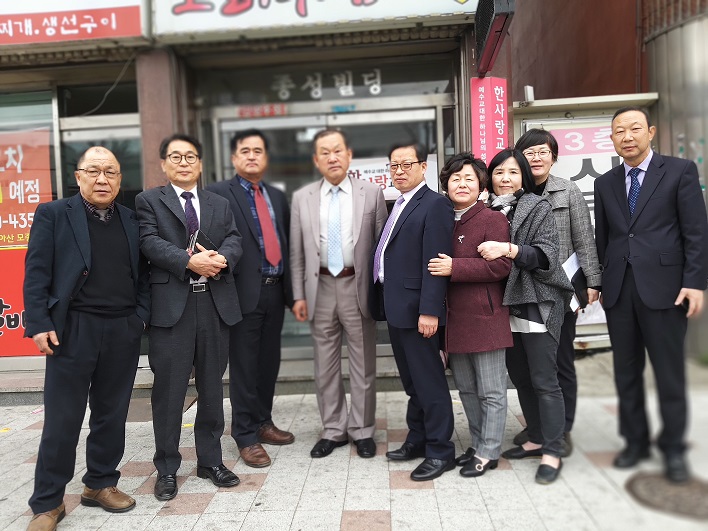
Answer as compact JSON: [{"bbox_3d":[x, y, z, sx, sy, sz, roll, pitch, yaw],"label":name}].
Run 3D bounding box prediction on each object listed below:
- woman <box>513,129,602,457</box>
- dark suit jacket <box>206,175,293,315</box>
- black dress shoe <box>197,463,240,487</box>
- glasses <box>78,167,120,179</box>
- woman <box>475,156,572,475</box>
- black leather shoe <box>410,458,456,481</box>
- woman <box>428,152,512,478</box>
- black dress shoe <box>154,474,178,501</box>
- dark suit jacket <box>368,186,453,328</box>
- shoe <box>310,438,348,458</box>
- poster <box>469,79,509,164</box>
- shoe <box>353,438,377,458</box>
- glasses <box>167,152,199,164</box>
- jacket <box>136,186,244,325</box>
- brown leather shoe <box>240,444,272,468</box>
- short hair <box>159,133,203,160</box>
[{"bbox_3d":[1.044,0.124,2.913,0.500,1.670,0.360,-1,3,20],"label":"woman"},{"bbox_3d":[-0.591,-0.111,3.062,0.470,0.760,0.280,-4,3,-24],"label":"dark suit jacket"},{"bbox_3d":[-0.676,0.996,2.742,0.295,0.110,0.105,0,3,43],"label":"black dress shoe"},{"bbox_3d":[-1.078,-0.396,2.348,0.148,0.047,0.145,-4,3,-26],"label":"glasses"},{"bbox_3d":[0.838,0.204,2.704,0.490,1.560,0.420,0,3,41],"label":"woman"},{"bbox_3d":[0.389,0.950,2.677,0.285,0.105,0.105,-5,4,-38],"label":"black leather shoe"},{"bbox_3d":[0.585,0.219,2.733,0.450,1.550,0.400,0,3,41],"label":"woman"},{"bbox_3d":[-0.900,1.009,2.637,0.105,0.105,0.285,-4,3,-21],"label":"black dress shoe"},{"bbox_3d":[0.297,-0.049,2.805,0.350,0.700,0.490,-4,3,-37],"label":"dark suit jacket"},{"bbox_3d":[-0.130,0.956,3.030,0.105,0.100,0.285,0,4,39],"label":"shoe"},{"bbox_3d":[0.994,-0.987,4.038,0.280,0.780,0.070,-3,3,-7],"label":"poster"},{"bbox_3d":[0.052,0.951,3.039,0.108,0.110,0.290,-3,3,-7],"label":"shoe"},{"bbox_3d":[-0.801,-0.500,2.579,0.147,0.048,0.145,-3,3,-16],"label":"glasses"},{"bbox_3d":[-0.796,-0.044,2.655,0.510,0.680,0.350,-3,3,-17],"label":"jacket"},{"bbox_3d":[-0.529,0.980,2.956,0.110,0.110,0.290,-4,3,-26],"label":"brown leather shoe"},{"bbox_3d":[-0.826,-0.557,2.627,0.205,0.165,0.215,-3,3,-16],"label":"short hair"}]

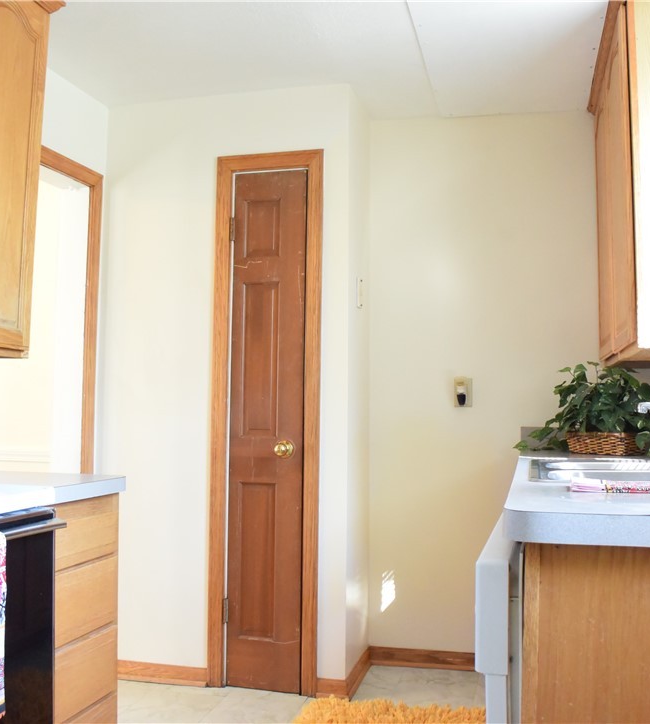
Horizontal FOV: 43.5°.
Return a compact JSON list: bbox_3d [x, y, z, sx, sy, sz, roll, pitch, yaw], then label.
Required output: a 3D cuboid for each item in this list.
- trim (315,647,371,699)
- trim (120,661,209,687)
[{"bbox_3d":[0.082,1.192,3.146,0.135,0.083,0.473,0,-4,14],"label":"trim"},{"bbox_3d":[-0.660,1.178,3.102,0.450,0.083,0.020,0,-4,14],"label":"trim"}]

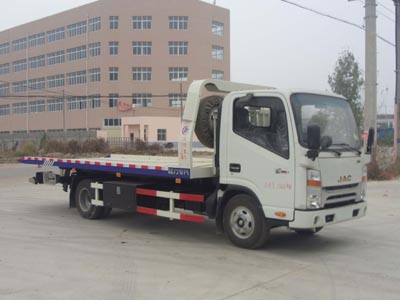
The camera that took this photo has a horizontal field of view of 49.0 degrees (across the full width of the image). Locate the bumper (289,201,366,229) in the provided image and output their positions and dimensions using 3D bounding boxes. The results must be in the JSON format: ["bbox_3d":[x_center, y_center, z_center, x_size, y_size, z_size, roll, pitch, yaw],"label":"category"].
[{"bbox_3d":[1.826,0.855,6.079,0.310,0.240,1.870,0,0,43],"label":"bumper"}]

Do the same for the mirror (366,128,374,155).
[{"bbox_3d":[2.686,-0.145,6.900,0.100,0.400,0.190,1,0,28],"label":"mirror"}]

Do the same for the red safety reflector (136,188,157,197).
[{"bbox_3d":[-0.879,0.707,7.309,0.511,0.090,0.030,0,0,43],"label":"red safety reflector"}]

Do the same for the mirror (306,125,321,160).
[{"bbox_3d":[1.329,-0.088,5.140,0.180,0.420,0.100,0,0,-36],"label":"mirror"}]

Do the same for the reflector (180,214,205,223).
[{"bbox_3d":[-0.106,1.053,6.753,0.518,0.100,0.035,1,0,43],"label":"reflector"}]

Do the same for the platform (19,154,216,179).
[{"bbox_3d":[-1.437,0.302,9.438,5.650,0.210,2.300,1,0,43],"label":"platform"}]

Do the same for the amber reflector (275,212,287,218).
[{"bbox_3d":[1.017,0.830,5.561,0.166,0.068,0.030,0,0,43],"label":"amber reflector"}]

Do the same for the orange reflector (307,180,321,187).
[{"bbox_3d":[1.472,0.437,5.680,0.250,0.072,0.065,1,0,-31],"label":"orange reflector"}]

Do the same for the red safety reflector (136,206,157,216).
[{"bbox_3d":[-0.900,1.044,7.481,0.532,0.100,0.035,1,0,43],"label":"red safety reflector"}]

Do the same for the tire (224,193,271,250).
[{"bbox_3d":[0.641,0.999,6.145,0.770,0.765,0.210,0,0,43],"label":"tire"}]

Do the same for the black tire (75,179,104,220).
[{"bbox_3d":[-2.195,0.981,8.745,0.770,0.765,0.220,0,0,43],"label":"black tire"}]

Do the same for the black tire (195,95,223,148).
[{"bbox_3d":[0.240,-0.439,6.849,0.210,0.820,0.820,1,0,43],"label":"black tire"}]

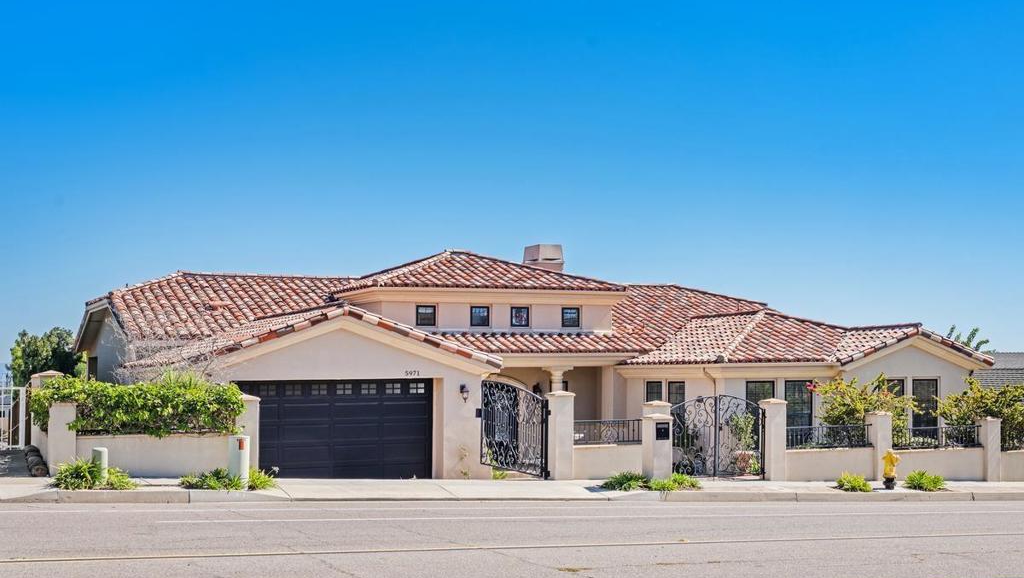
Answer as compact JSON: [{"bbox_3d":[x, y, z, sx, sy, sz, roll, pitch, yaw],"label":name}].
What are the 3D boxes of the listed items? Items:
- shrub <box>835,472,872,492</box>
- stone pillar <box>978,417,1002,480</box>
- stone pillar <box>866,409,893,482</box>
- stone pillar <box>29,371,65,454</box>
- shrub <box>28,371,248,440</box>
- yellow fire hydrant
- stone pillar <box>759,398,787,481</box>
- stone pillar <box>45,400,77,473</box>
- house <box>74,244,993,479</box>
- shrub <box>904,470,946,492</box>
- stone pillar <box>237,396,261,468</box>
[{"bbox_3d":[8.676,4.850,31.689,0.711,0.456,0.638,1,-1,-23],"label":"shrub"},{"bbox_3d":[13.559,4.539,35.562,0.520,1.800,0.520,1,-1,-23],"label":"stone pillar"},{"bbox_3d":[9.987,4.264,34.063,0.520,1.854,0.520,1,-1,-23],"label":"stone pillar"},{"bbox_3d":[-11.337,2.935,30.536,0.660,1.890,0.660,1,-1,-23],"label":"stone pillar"},{"bbox_3d":[-8.018,2.496,26.935,4.253,1.228,1.600,1,-1,-23],"label":"shrub"},{"bbox_3d":[9.755,4.637,32.151,0.425,1.028,0.360,1,-1,-23],"label":"yellow fire hydrant"},{"bbox_3d":[6.830,3.927,32.740,0.530,2.105,0.530,1,-1,-23],"label":"stone pillar"},{"bbox_3d":[-9.325,3.095,25.955,0.530,1.499,0.530,1,-1,-23],"label":"stone pillar"},{"bbox_3d":[0.792,1.626,39.547,25.888,6.148,18.500,1,-1,-23],"label":"house"},{"bbox_3d":[10.769,4.973,32.579,0.853,0.495,0.766,1,-1,-23],"label":"shrub"},{"bbox_3d":[-5.810,3.211,27.432,0.520,1.793,0.520,1,-1,-23],"label":"stone pillar"}]

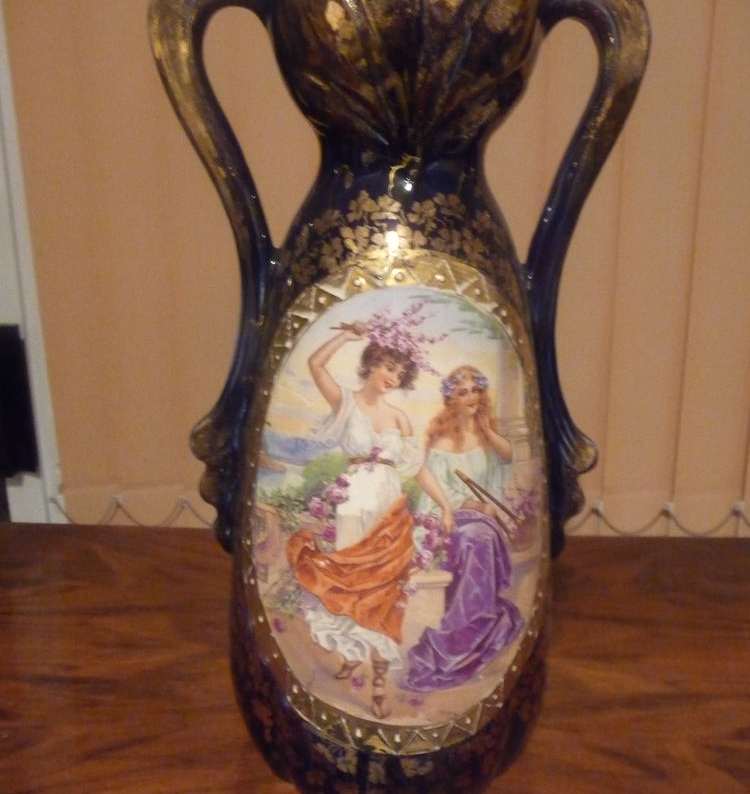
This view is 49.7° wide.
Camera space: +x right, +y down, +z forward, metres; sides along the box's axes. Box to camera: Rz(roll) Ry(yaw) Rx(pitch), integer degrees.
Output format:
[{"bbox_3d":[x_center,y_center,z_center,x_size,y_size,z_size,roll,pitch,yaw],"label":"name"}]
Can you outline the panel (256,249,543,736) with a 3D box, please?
[{"bbox_3d":[0.014,0.056,0.429,0.172,0.261,0.061,-1,15,-6],"label":"panel"}]

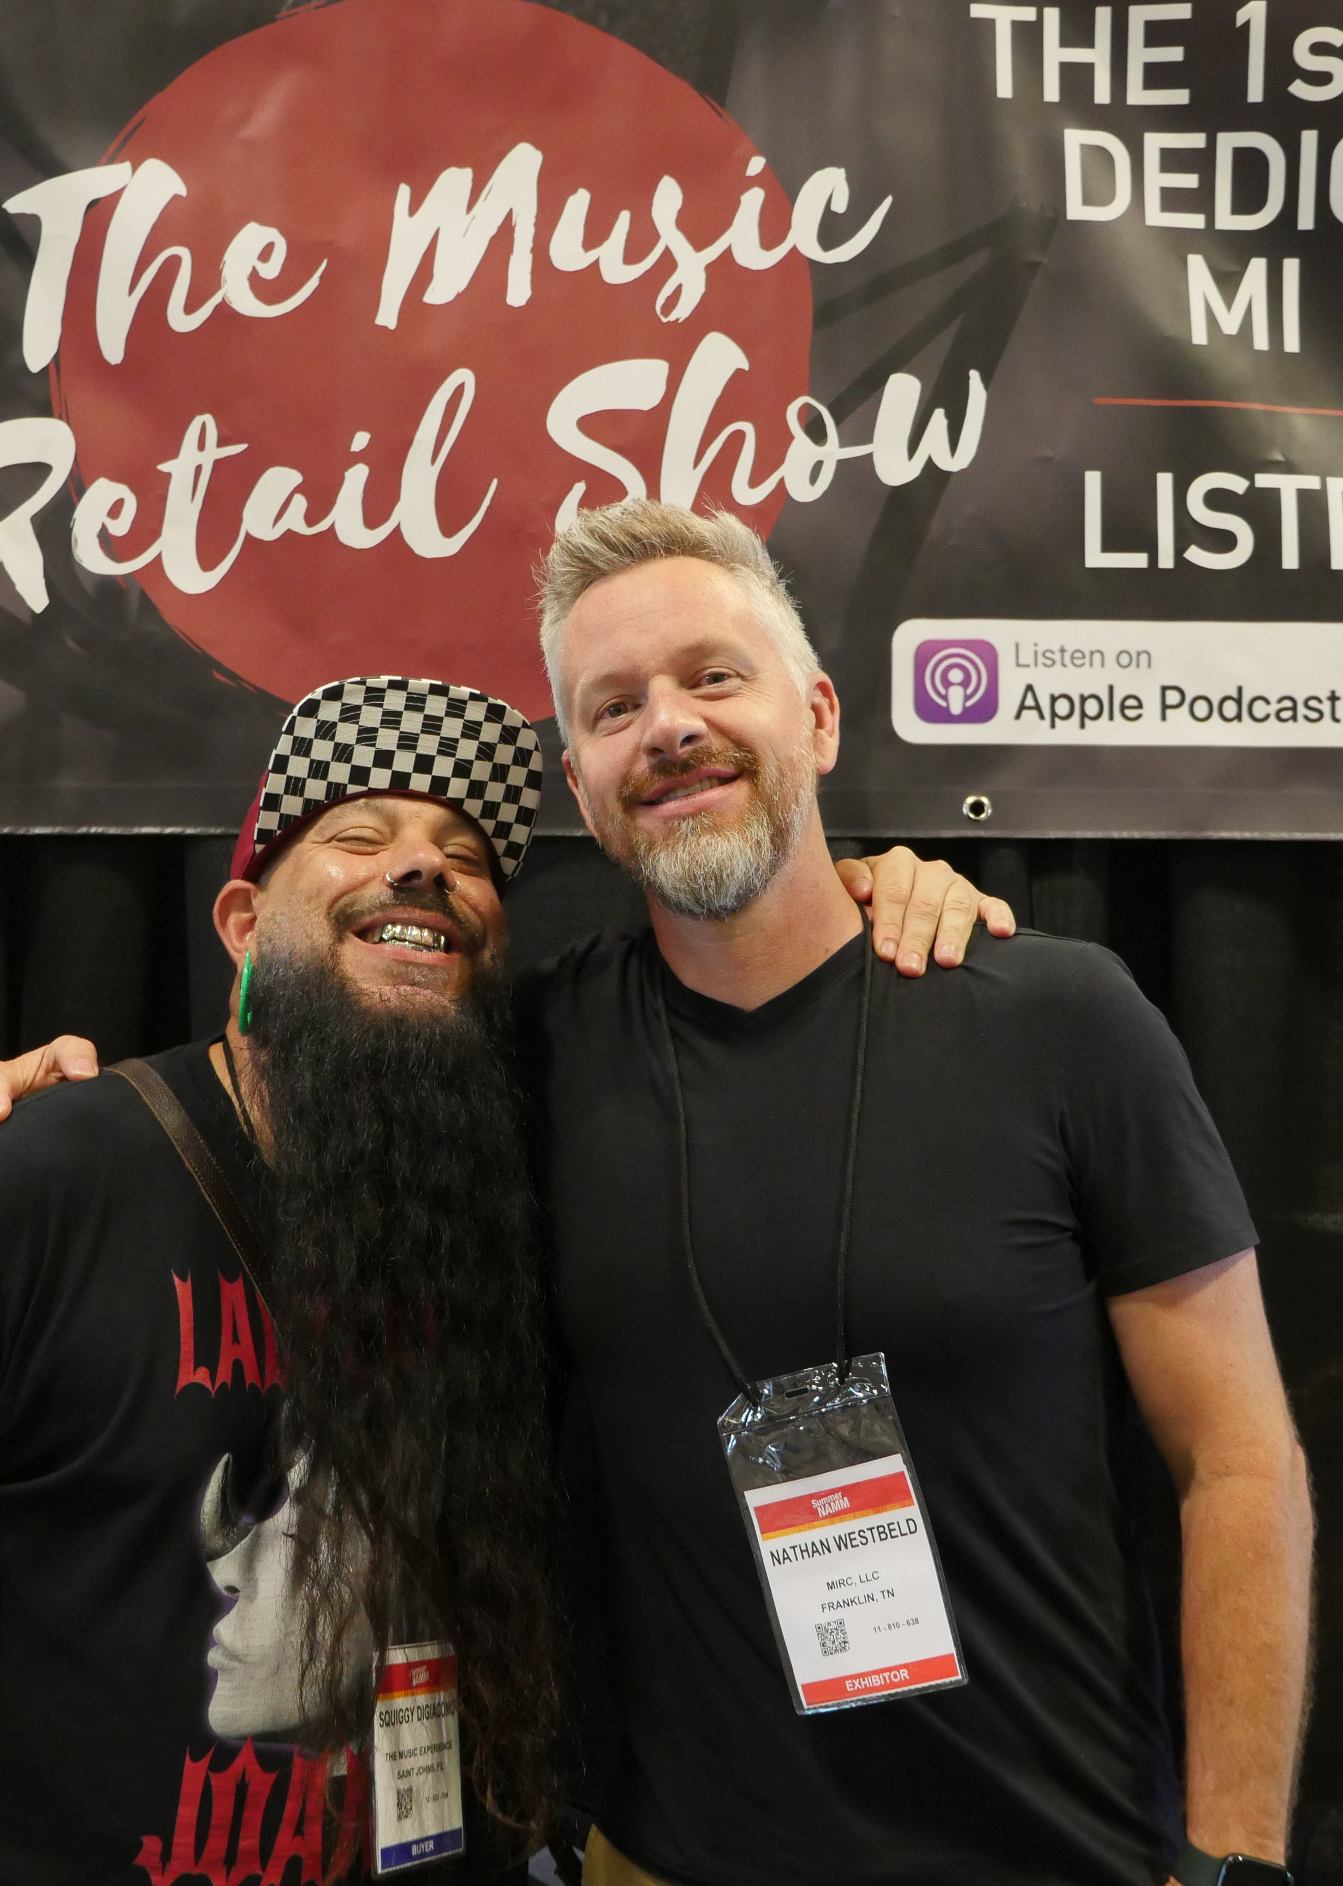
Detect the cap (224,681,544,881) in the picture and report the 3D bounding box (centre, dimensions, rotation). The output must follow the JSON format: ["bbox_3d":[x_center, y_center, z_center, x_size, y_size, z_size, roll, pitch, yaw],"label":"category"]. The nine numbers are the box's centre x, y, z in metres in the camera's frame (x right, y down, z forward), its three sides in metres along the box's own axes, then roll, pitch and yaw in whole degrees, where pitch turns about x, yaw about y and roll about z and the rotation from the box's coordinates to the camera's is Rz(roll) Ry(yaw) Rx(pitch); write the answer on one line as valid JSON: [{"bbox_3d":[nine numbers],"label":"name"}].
[{"bbox_3d":[-0.191,-0.106,1.603,0.182,0.140,0.255,8,-32,-17],"label":"cap"}]

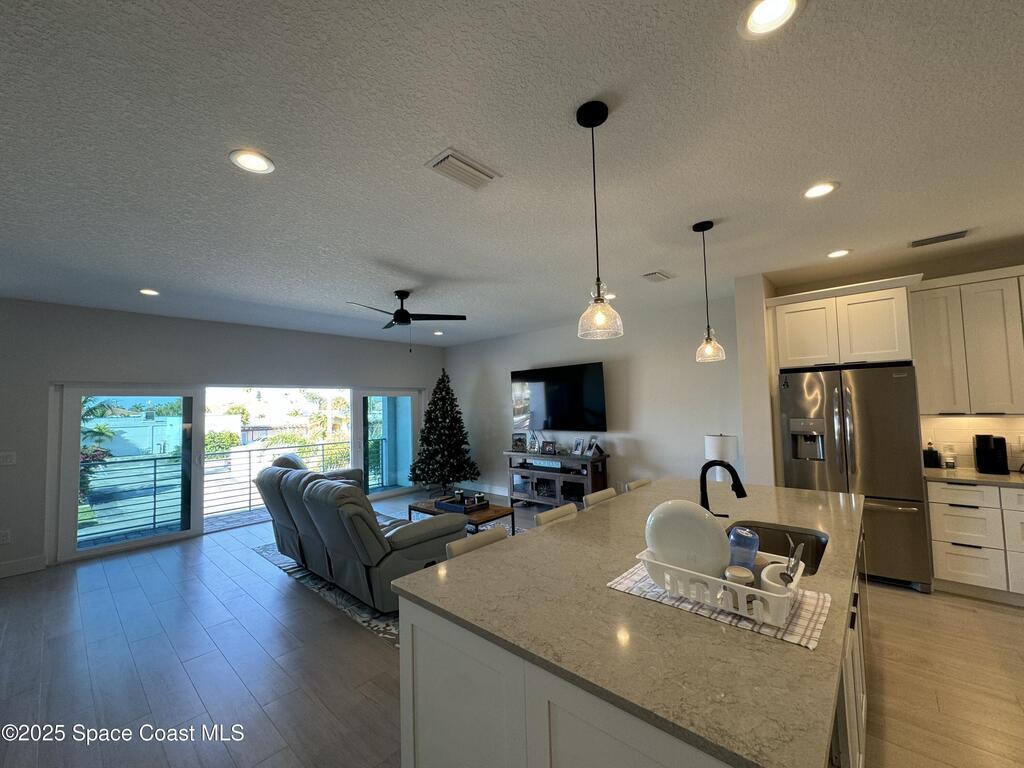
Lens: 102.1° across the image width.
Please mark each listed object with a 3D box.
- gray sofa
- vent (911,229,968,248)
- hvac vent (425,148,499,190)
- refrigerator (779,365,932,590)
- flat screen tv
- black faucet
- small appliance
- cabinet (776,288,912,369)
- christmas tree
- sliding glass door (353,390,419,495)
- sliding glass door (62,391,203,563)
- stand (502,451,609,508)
[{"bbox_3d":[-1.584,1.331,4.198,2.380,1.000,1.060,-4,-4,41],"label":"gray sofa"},{"bbox_3d":[3.553,-1.202,3.457,0.370,0.020,0.210,-4,-4,41],"label":"vent"},{"bbox_3d":[-0.250,-1.144,2.231,0.210,0.020,0.370,-4,-4,41],"label":"hvac vent"},{"bbox_3d":[3.064,0.767,3.747,0.907,1.770,0.720,-4,-4,41],"label":"refrigerator"},{"bbox_3d":[0.650,0.224,6.231,1.690,0.940,0.060,-4,-4,41],"label":"flat screen tv"},{"bbox_3d":[0.981,0.533,1.930,0.205,0.343,0.090,-4,-4,41],"label":"black faucet"},{"bbox_3d":[3.785,0.548,3.288,0.170,0.296,0.260,-4,-4,41],"label":"small appliance"},{"bbox_3d":[3.071,-0.466,3.872,0.900,0.610,0.610,-4,-4,41],"label":"cabinet"},{"bbox_3d":[-1.183,0.837,7.156,1.180,2.190,1.180,-2,-3,0],"label":"christmas tree"},{"bbox_3d":[-2.307,1.069,7.604,0.100,1.930,1.340,-4,-4,41],"label":"sliding glass door"},{"bbox_3d":[-4.578,1.008,5.021,0.100,1.930,1.270,-4,-4,41],"label":"sliding glass door"},{"bbox_3d":[0.603,1.421,5.948,1.550,0.810,0.440,-4,-4,41],"label":"stand"}]

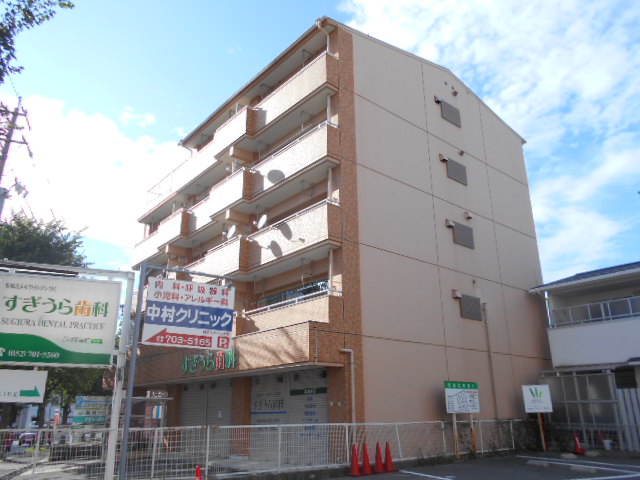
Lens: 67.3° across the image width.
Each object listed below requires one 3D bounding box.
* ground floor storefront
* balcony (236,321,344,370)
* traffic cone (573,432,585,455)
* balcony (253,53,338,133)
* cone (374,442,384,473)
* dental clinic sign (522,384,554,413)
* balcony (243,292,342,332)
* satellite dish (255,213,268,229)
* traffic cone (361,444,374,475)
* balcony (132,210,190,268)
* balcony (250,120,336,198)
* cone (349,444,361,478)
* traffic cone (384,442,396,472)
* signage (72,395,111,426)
[{"bbox_3d":[-4.061,6.586,18.444,0.800,2.470,14.000,15,-24,-37],"label":"ground floor storefront"},{"bbox_3d":[-1.059,3.311,14.427,1.270,1.130,3.920,15,-24,-37],"label":"balcony"},{"bbox_3d":[9.069,7.134,16.882,0.310,0.700,0.310,15,-24,-37],"label":"traffic cone"},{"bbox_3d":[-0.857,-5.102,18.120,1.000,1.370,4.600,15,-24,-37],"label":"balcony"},{"bbox_3d":[1.454,5.300,11.740,0.310,0.700,0.310,0,-19,0],"label":"cone"},{"bbox_3d":[8.298,6.060,18.322,0.990,1.020,0.070,0,-19,0],"label":"dental clinic sign"},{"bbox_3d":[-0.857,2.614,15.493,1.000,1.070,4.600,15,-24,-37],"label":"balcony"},{"bbox_3d":[-2.046,-0.652,16.755,0.360,0.500,0.460,25,-28,-24],"label":"satellite dish"},{"bbox_3d":[1.178,5.442,11.963,0.300,0.700,0.300,15,-24,-37],"label":"traffic cone"},{"bbox_3d":[-8.171,0.212,25.272,1.300,1.380,7.000,15,-24,-37],"label":"balcony"},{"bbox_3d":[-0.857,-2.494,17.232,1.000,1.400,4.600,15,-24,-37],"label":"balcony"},{"bbox_3d":[0.853,5.341,11.670,0.300,0.700,0.300,0,-19,0],"label":"cone"},{"bbox_3d":[1.702,5.281,11.737,0.310,0.700,0.310,0,-19,0],"label":"traffic cone"},{"bbox_3d":[-10.004,7.427,21.000,1.500,1.220,0.120,5,-20,-14],"label":"signage"}]

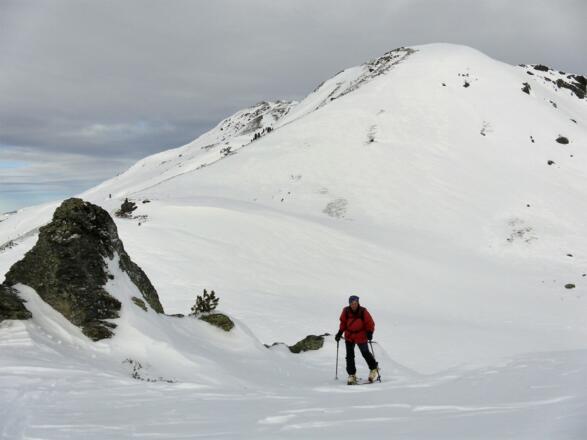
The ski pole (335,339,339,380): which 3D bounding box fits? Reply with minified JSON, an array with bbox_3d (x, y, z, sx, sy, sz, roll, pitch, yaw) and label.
[{"bbox_3d":[0.871,2.739,11.725,0.060,0.897,0.060,2,10,6],"label":"ski pole"}]

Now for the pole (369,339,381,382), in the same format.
[{"bbox_3d":[1.619,2.792,11.725,0.070,0.919,0.070,-13,9,6],"label":"pole"}]

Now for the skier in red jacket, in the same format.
[{"bbox_3d":[1.242,2.368,11.700,0.840,1.740,0.600,0,0,11],"label":"skier in red jacket"}]

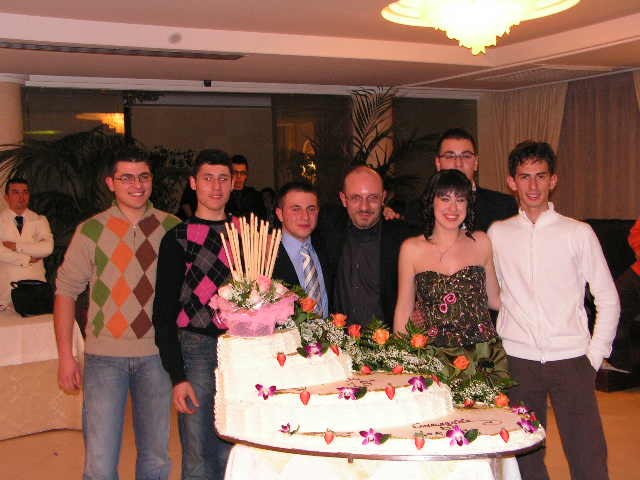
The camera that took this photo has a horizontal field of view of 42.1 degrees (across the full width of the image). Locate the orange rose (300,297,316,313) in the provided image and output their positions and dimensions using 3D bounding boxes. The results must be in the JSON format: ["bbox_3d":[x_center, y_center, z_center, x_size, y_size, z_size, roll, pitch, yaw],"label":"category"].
[{"bbox_3d":[-0.036,0.202,2.600,0.050,0.050,0.050,0,0,0],"label":"orange rose"}]

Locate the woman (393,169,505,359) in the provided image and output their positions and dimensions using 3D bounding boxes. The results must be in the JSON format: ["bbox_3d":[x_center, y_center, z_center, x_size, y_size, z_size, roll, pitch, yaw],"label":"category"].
[{"bbox_3d":[0.500,0.551,3.250,0.500,1.660,0.360,0,0,0],"label":"woman"}]

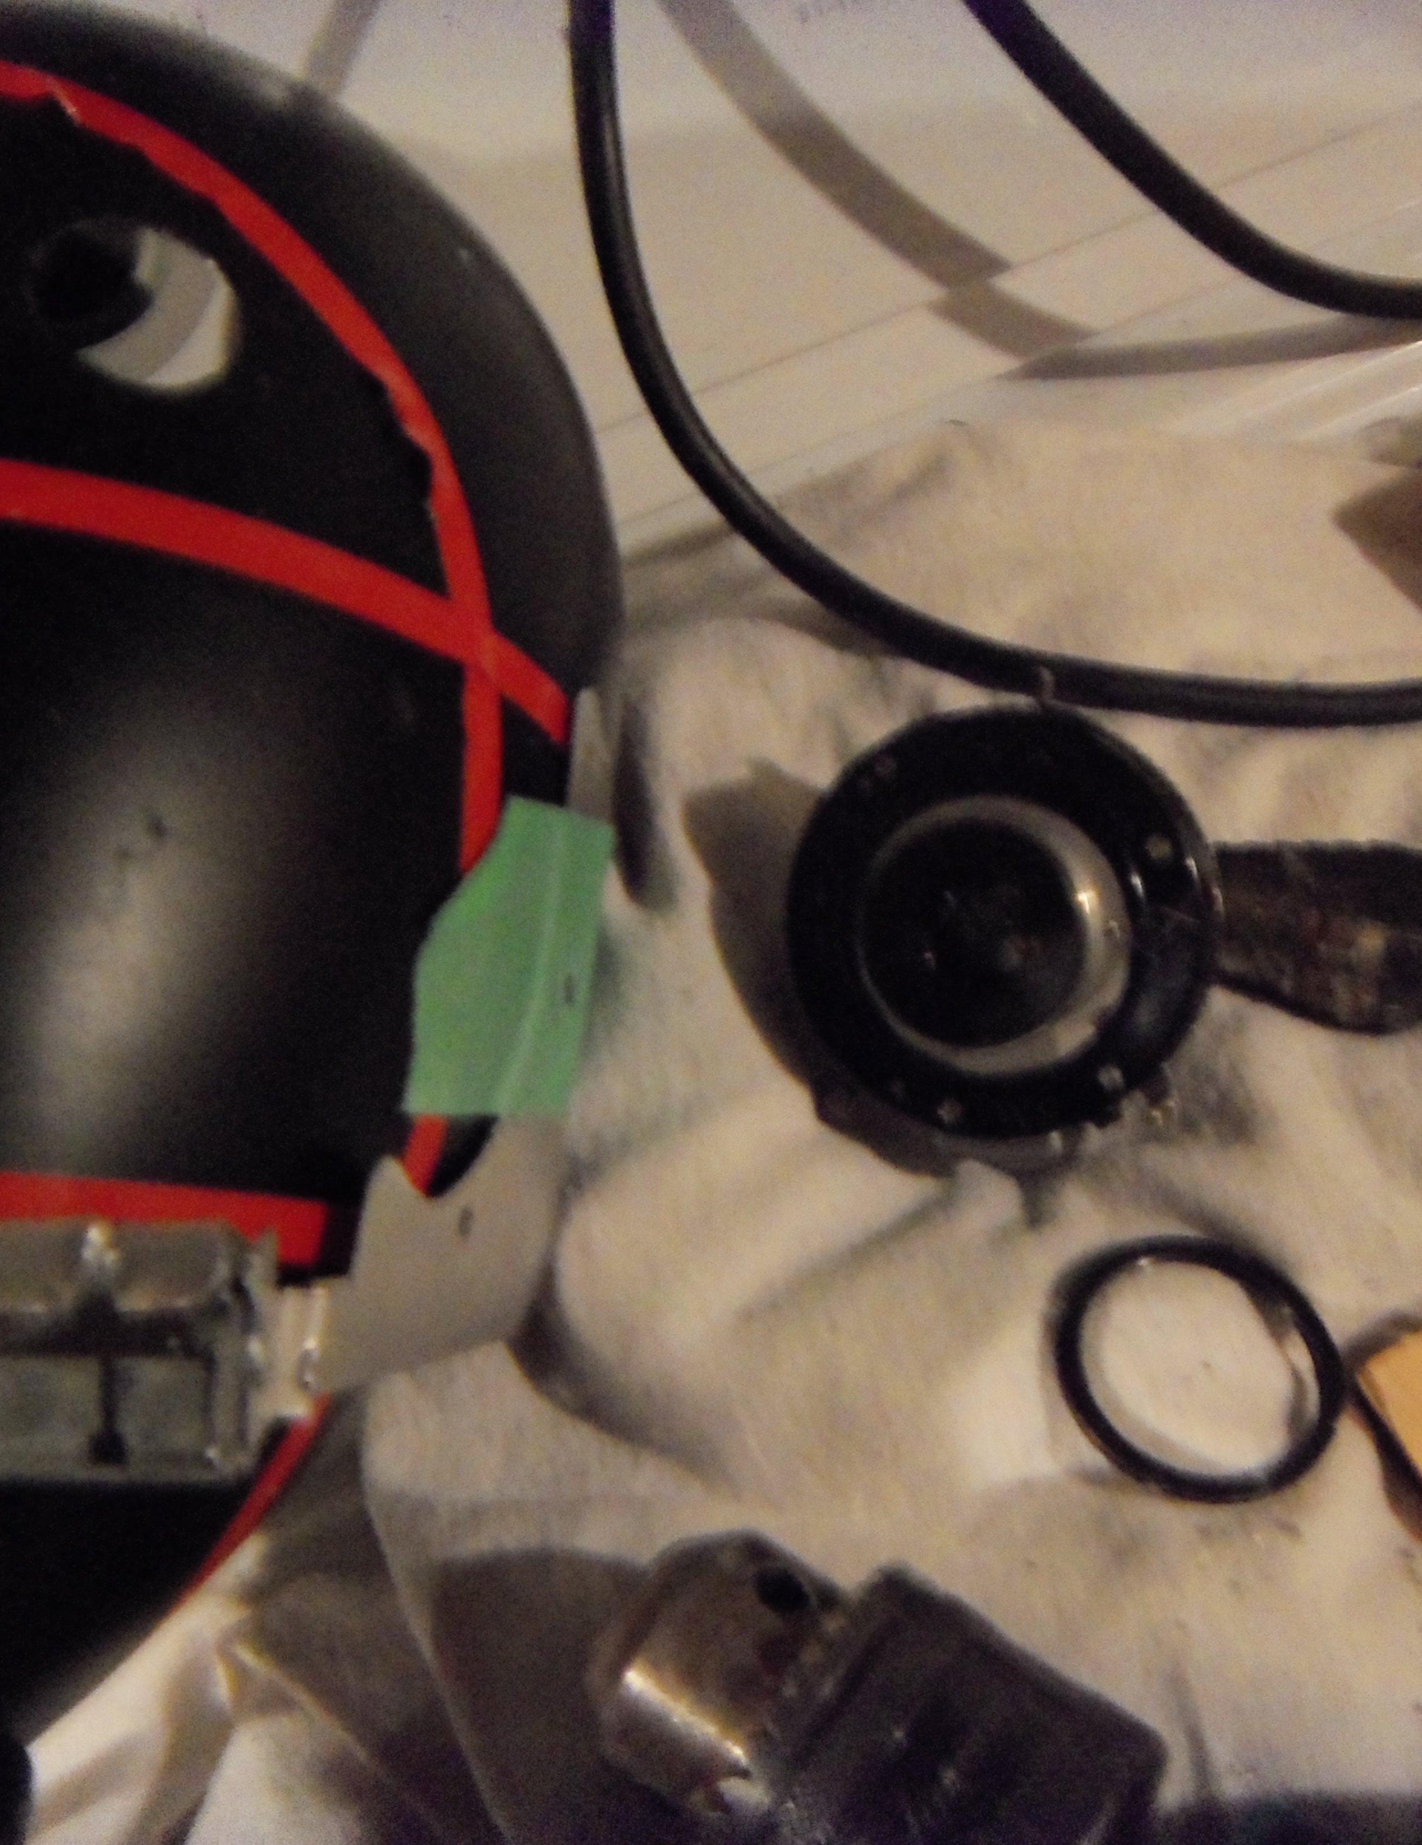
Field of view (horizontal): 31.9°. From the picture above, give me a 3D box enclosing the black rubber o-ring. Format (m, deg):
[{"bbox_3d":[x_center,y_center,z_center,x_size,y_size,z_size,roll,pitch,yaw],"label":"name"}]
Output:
[{"bbox_3d":[0.061,0.055,0.311,0.037,0.003,0.037,3,53,-4],"label":"black rubber o-ring"}]

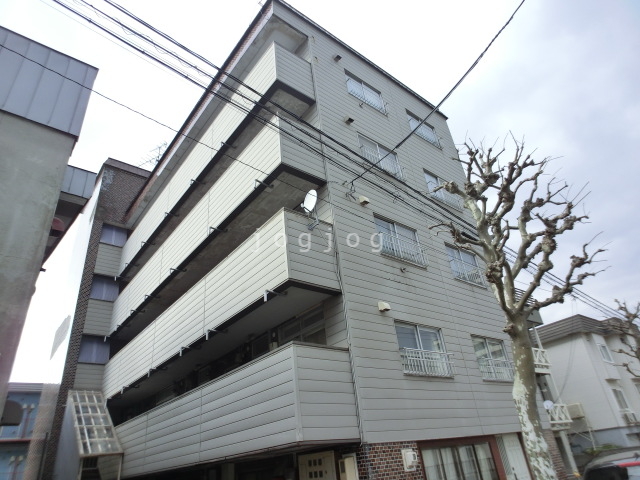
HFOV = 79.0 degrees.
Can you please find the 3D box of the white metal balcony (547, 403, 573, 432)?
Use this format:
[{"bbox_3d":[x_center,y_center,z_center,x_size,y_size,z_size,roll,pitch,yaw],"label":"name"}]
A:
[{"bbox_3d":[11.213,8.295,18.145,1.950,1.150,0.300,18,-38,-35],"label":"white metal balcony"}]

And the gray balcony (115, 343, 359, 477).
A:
[{"bbox_3d":[-3.292,4.953,9.918,1.242,1.504,11.008,18,-38,-35],"label":"gray balcony"}]

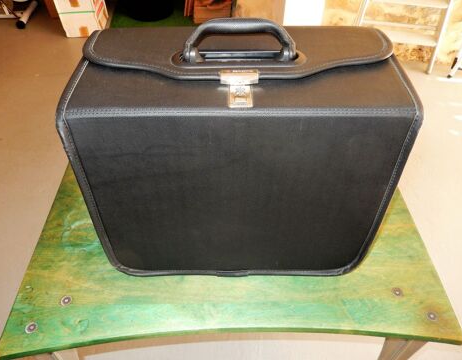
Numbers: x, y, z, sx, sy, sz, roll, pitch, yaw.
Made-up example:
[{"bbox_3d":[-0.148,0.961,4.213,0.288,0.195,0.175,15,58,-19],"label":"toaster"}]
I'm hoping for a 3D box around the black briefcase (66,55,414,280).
[{"bbox_3d":[0.011,-0.027,0.614,0.450,0.355,0.212,0,44,0],"label":"black briefcase"}]

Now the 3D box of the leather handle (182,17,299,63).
[{"bbox_3d":[0.011,-0.198,0.491,0.155,0.058,0.030,0,44,0],"label":"leather handle"}]

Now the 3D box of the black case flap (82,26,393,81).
[{"bbox_3d":[0.011,-0.195,0.517,0.458,0.027,0.145,0,44,0],"label":"black case flap"}]

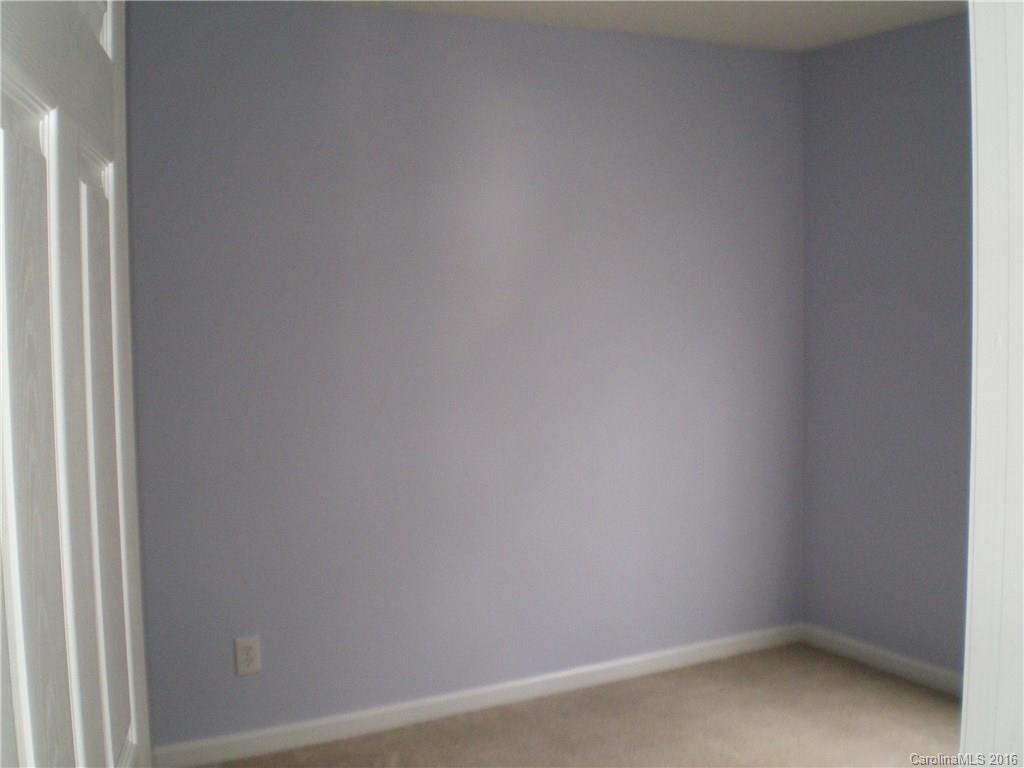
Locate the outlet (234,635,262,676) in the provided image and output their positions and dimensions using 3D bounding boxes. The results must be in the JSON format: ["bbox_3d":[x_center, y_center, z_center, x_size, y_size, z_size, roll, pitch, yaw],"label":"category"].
[{"bbox_3d":[-0.798,0.826,3.412,0.073,0.117,0.011,-3,5,-28],"label":"outlet"}]

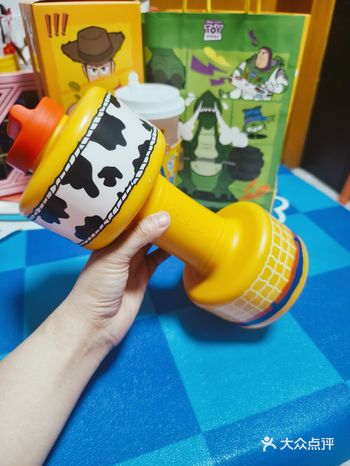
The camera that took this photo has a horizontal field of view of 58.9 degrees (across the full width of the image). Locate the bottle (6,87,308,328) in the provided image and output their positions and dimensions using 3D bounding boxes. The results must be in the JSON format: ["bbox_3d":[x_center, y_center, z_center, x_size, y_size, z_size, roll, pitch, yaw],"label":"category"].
[{"bbox_3d":[-0.012,-0.017,0.269,0.261,0.111,0.111,31,0,-24],"label":"bottle"}]

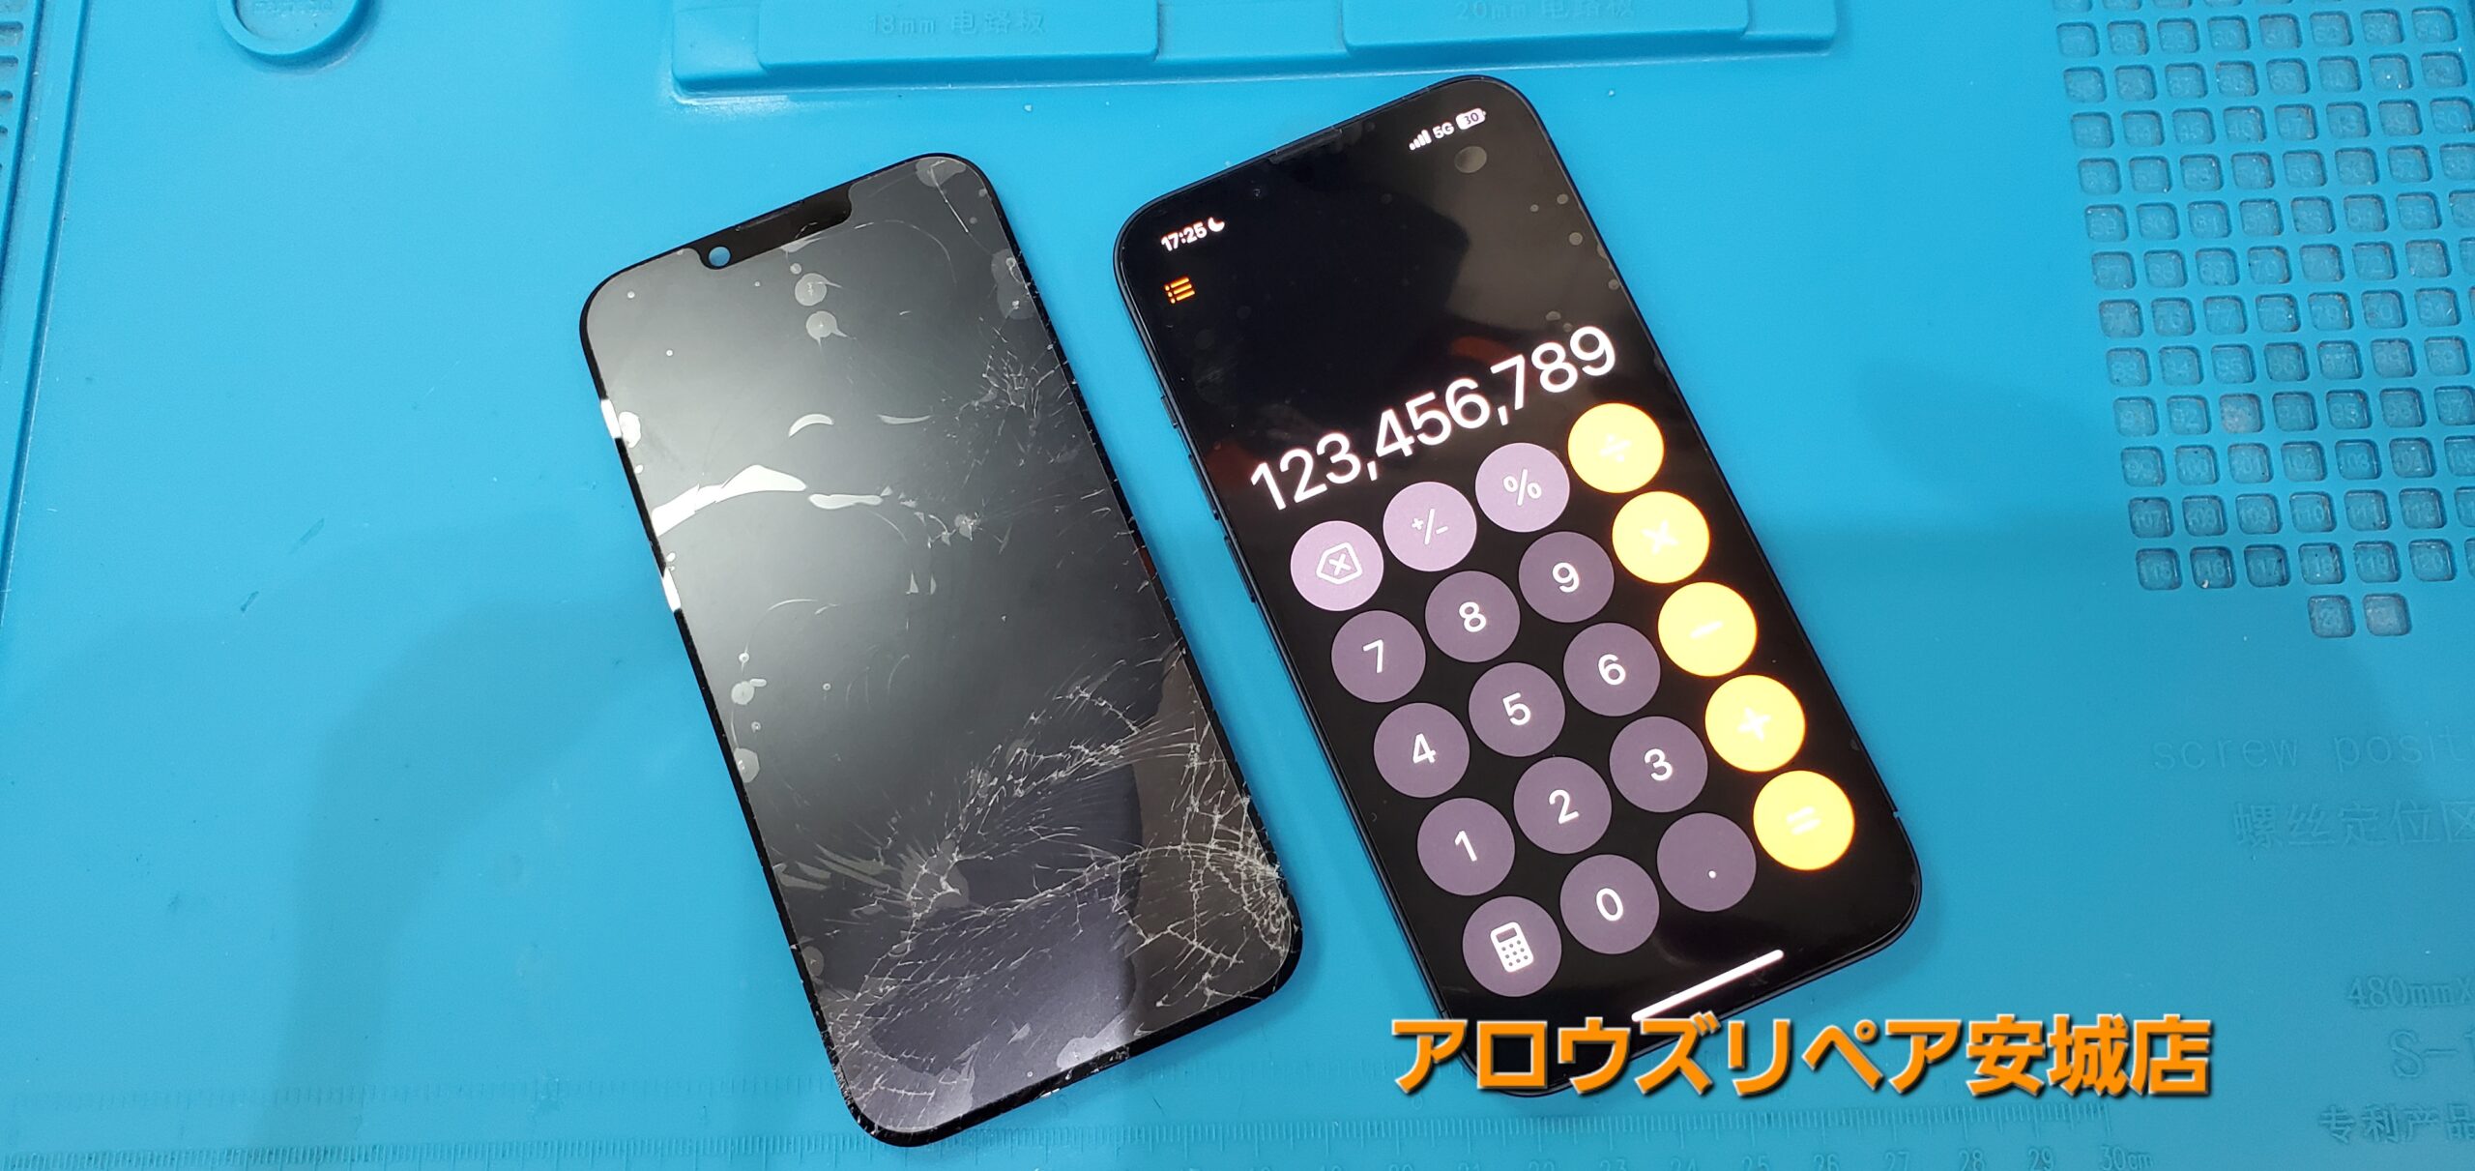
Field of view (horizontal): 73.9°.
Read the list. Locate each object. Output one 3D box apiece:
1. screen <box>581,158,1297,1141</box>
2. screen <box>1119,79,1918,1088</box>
[{"bbox_3d":[-0.048,0.005,0.252,0.070,0.004,0.145,-23,77,-4],"label":"screen"},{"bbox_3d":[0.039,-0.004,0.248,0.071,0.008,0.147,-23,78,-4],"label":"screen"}]

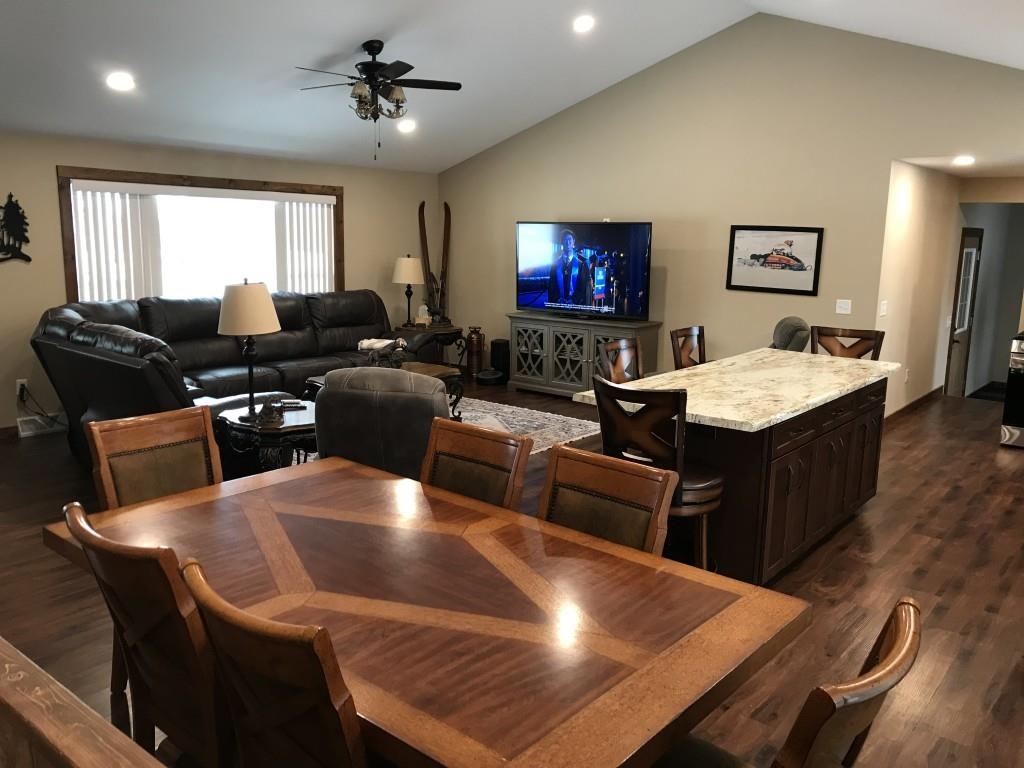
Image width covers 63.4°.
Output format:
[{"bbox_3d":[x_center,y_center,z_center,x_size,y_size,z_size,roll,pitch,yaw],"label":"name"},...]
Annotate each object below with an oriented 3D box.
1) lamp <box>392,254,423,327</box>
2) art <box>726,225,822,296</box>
[{"bbox_3d":[-1.175,-1.050,9.468,0.360,0.810,0.360,1,11,0],"label":"lamp"},{"bbox_3d":[2.373,-1.126,7.547,0.860,0.590,0.030,10,14,38],"label":"art"}]

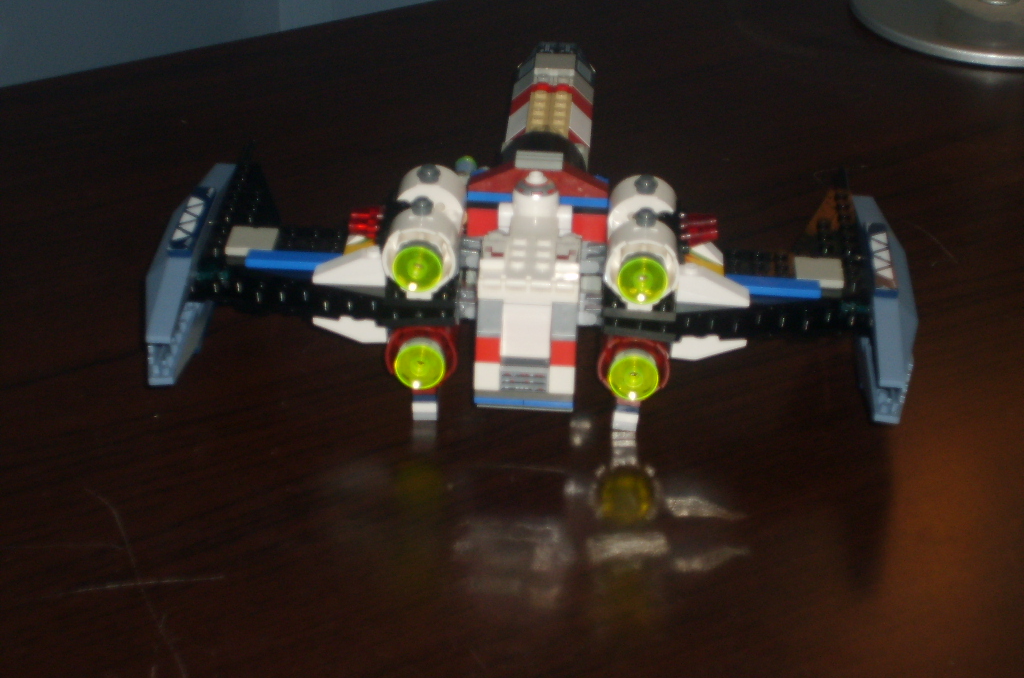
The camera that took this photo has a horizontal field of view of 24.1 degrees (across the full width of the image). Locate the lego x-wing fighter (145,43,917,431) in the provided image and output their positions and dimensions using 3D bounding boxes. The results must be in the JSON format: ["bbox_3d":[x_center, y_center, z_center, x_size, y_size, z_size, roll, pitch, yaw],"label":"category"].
[{"bbox_3d":[0.011,-0.046,0.859,0.255,0.076,0.249,3,30,2],"label":"lego x-wing fighter"}]

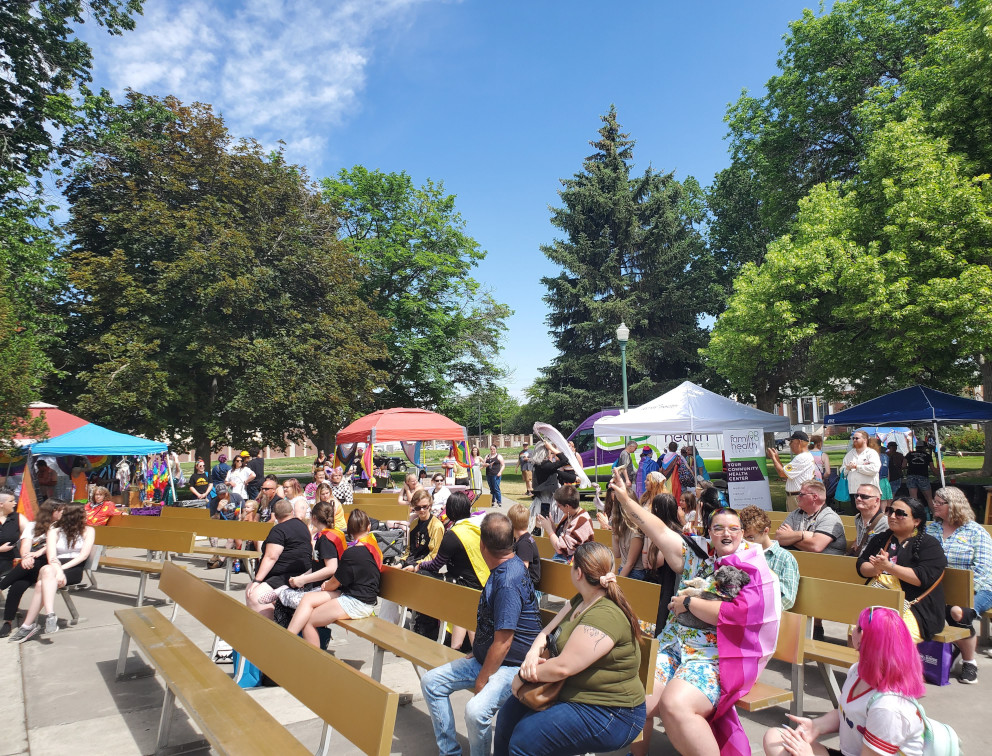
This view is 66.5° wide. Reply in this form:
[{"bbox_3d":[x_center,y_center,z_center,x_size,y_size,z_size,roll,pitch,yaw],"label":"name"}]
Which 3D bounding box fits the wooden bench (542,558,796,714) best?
[{"bbox_3d":[0.300,1.849,5.879,0.460,0.820,4.800,0,-6,-29],"label":"wooden bench"}]

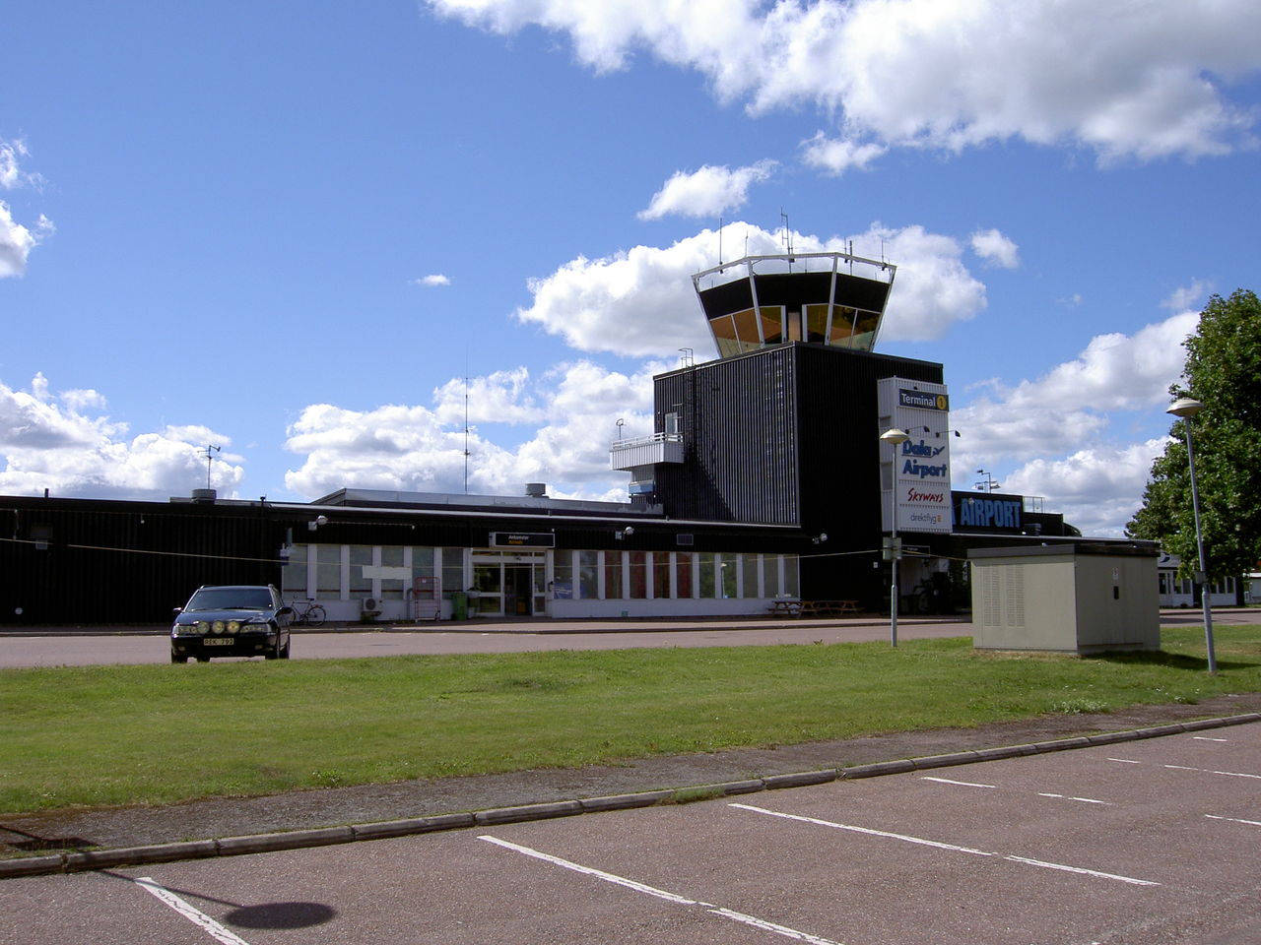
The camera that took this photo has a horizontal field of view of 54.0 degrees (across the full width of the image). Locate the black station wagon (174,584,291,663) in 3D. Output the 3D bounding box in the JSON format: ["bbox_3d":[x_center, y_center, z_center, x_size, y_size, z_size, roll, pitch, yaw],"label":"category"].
[{"bbox_3d":[-7.301,2.819,23.069,1.770,1.450,4.720,1,-6,-12],"label":"black station wagon"}]

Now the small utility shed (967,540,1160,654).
[{"bbox_3d":[9.463,2.758,26.938,3.200,2.220,2.630,4,-8,-37],"label":"small utility shed"}]

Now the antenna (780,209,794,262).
[{"bbox_3d":[8.726,-13.147,68.776,0.600,3.004,0.400,4,-8,-37],"label":"antenna"}]

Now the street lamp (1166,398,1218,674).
[{"bbox_3d":[10.406,1.141,22.668,0.640,5.040,0.640,2,-8,-37],"label":"street lamp"}]

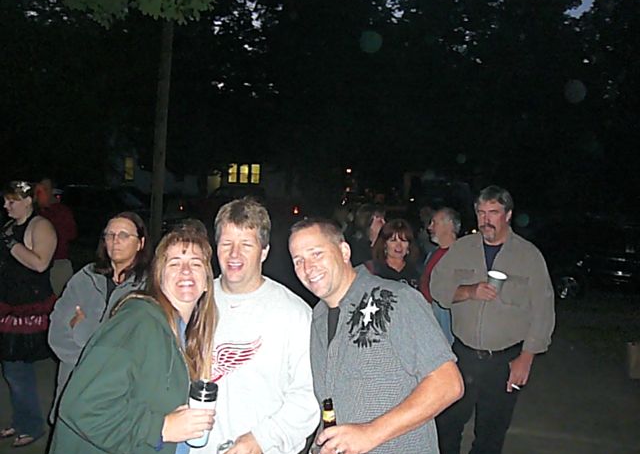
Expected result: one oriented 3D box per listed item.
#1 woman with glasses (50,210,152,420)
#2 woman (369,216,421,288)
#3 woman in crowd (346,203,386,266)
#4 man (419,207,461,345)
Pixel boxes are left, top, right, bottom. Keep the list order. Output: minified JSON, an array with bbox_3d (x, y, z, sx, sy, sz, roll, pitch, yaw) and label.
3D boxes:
[{"bbox_3d":[-0.902,0.710,2.720,0.560,1.553,0.400,3,0,12],"label":"woman with glasses"},{"bbox_3d":[0.389,0.751,3.750,0.460,1.602,0.320,3,0,-5],"label":"woman"},{"bbox_3d":[0.316,0.695,4.500,0.320,1.704,0.460,3,0,24],"label":"woman in crowd"},{"bbox_3d":[0.697,0.723,4.000,0.360,1.689,0.500,3,0,-12],"label":"man"}]

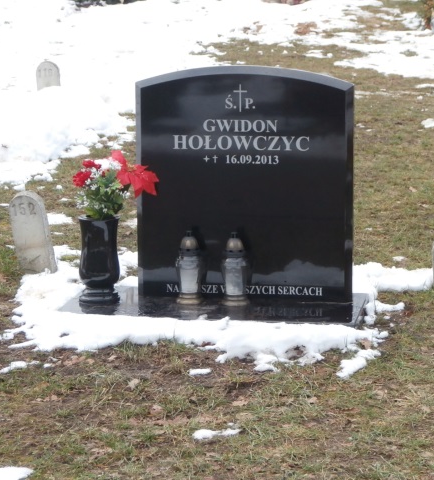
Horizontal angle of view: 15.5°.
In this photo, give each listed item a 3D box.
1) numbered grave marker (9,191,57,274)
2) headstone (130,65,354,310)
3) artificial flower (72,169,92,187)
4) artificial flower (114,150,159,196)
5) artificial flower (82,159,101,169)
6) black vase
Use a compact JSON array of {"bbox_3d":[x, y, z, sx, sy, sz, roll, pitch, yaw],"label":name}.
[{"bbox_3d":[-0.655,-0.023,5.680,0.125,0.290,0.075,-8,8,14],"label":"numbered grave marker"},{"bbox_3d":[0.092,-0.180,5.167,0.691,0.752,0.070,2,11,10],"label":"headstone"},{"bbox_3d":[-0.441,-0.203,5.171,0.063,0.056,0.055,4,11,24],"label":"artificial flower"},{"bbox_3d":[-0.262,-0.218,5.171,0.145,0.140,0.090,-4,11,-21],"label":"artificial flower"},{"bbox_3d":[-0.413,-0.249,5.211,0.063,0.040,0.060,1,10,6],"label":"artificial flower"},{"bbox_3d":[-0.385,0.064,5.166,0.134,0.278,0.134,0,10,0],"label":"black vase"}]

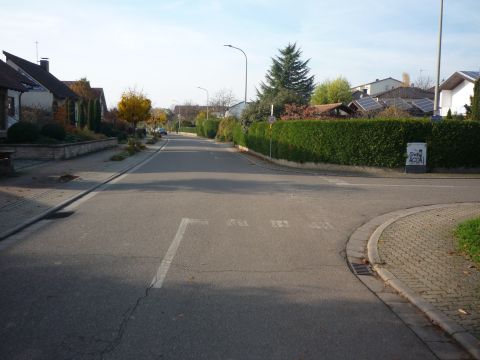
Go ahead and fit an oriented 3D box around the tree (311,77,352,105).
[{"bbox_3d":[10.246,-7.872,49.413,4.600,7.100,4.600,-1,7,-7],"label":"tree"}]

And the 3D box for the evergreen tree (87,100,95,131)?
[{"bbox_3d":[-13.019,-5.339,38.639,0.680,3.450,0.680,-1,7,-7],"label":"evergreen tree"}]

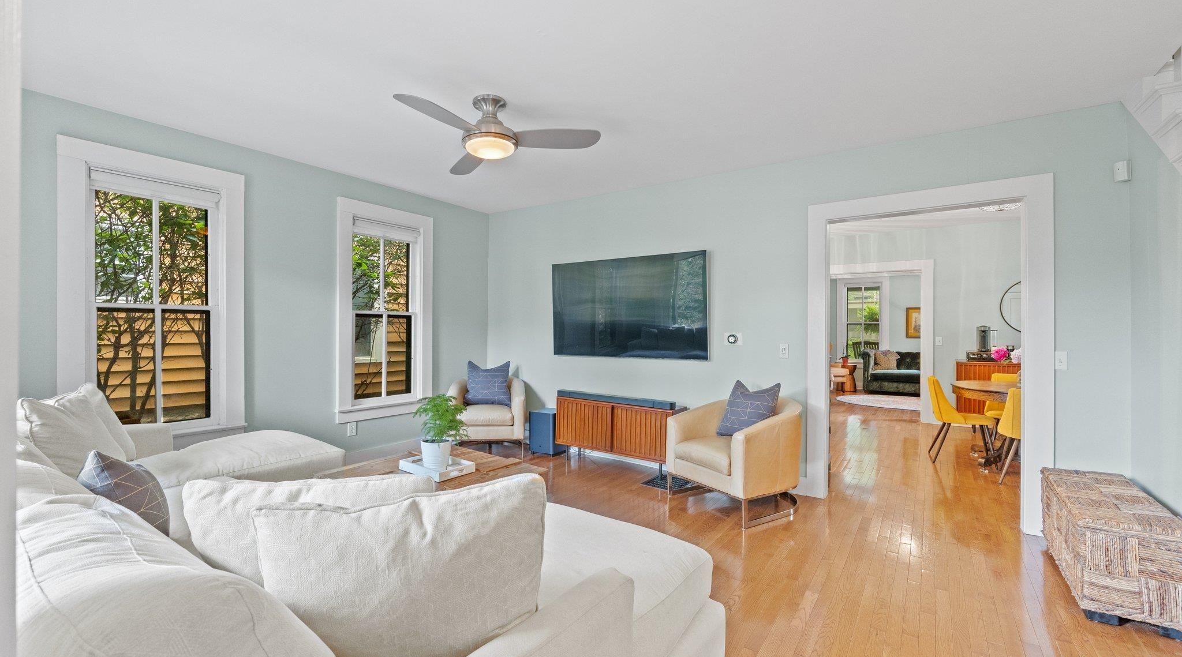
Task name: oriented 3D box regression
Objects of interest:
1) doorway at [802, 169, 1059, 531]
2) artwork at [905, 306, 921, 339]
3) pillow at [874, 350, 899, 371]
[{"bbox_3d":[2.357,0.179,3.563,1.440,2.310,0.140,0,0,33],"label":"doorway"},{"bbox_3d":[6.927,-0.113,10.333,0.520,0.650,0.040,0,0,33],"label":"artwork"},{"bbox_3d":[5.994,0.662,10.001,0.430,0.420,0.160,0,-15,22],"label":"pillow"}]

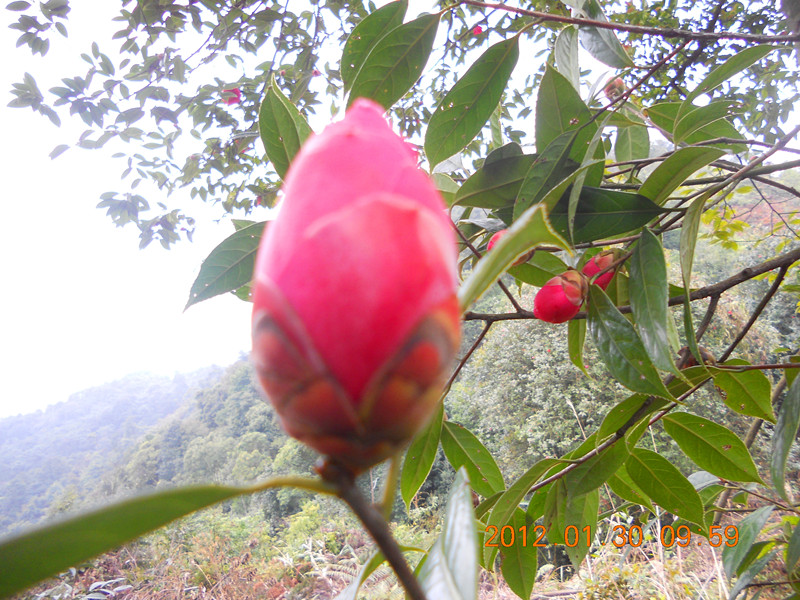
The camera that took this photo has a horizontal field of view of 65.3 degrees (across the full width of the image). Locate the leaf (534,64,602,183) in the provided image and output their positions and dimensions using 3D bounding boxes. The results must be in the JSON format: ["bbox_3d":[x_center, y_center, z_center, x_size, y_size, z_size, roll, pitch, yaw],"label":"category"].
[{"bbox_3d":[0.115,-0.119,0.430,0.046,0.089,0.013,-19,13,11],"label":"leaf"}]

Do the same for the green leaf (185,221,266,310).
[{"bbox_3d":[-0.120,-0.025,0.458,0.103,0.042,0.017,-37,9,8],"label":"green leaf"}]

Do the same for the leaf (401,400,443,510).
[{"bbox_3d":[0.020,0.123,0.485,0.030,0.095,0.012,16,6,1],"label":"leaf"}]

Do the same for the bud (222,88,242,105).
[{"bbox_3d":[-0.483,-0.587,1.800,0.056,0.047,0.047,-21,0,-25],"label":"bud"}]

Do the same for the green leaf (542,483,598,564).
[{"bbox_3d":[0.129,0.164,0.465,0.039,0.072,0.020,-3,-8,0],"label":"green leaf"}]

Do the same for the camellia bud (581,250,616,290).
[{"bbox_3d":[0.149,-0.020,0.460,0.037,0.029,0.029,-45,0,-24],"label":"camellia bud"}]

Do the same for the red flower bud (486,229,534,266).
[{"bbox_3d":[0.081,-0.037,0.448,0.044,0.028,0.028,32,0,-20],"label":"red flower bud"}]

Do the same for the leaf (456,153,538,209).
[{"bbox_3d":[0.081,-0.080,0.435,0.101,0.038,0.013,-20,31,-17],"label":"leaf"}]

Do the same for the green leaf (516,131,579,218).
[{"bbox_3d":[0.100,-0.083,0.422,0.027,0.086,0.017,31,-11,20],"label":"green leaf"}]

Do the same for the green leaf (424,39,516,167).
[{"bbox_3d":[0.053,-0.142,0.450,0.043,0.110,0.016,34,11,-9],"label":"green leaf"}]

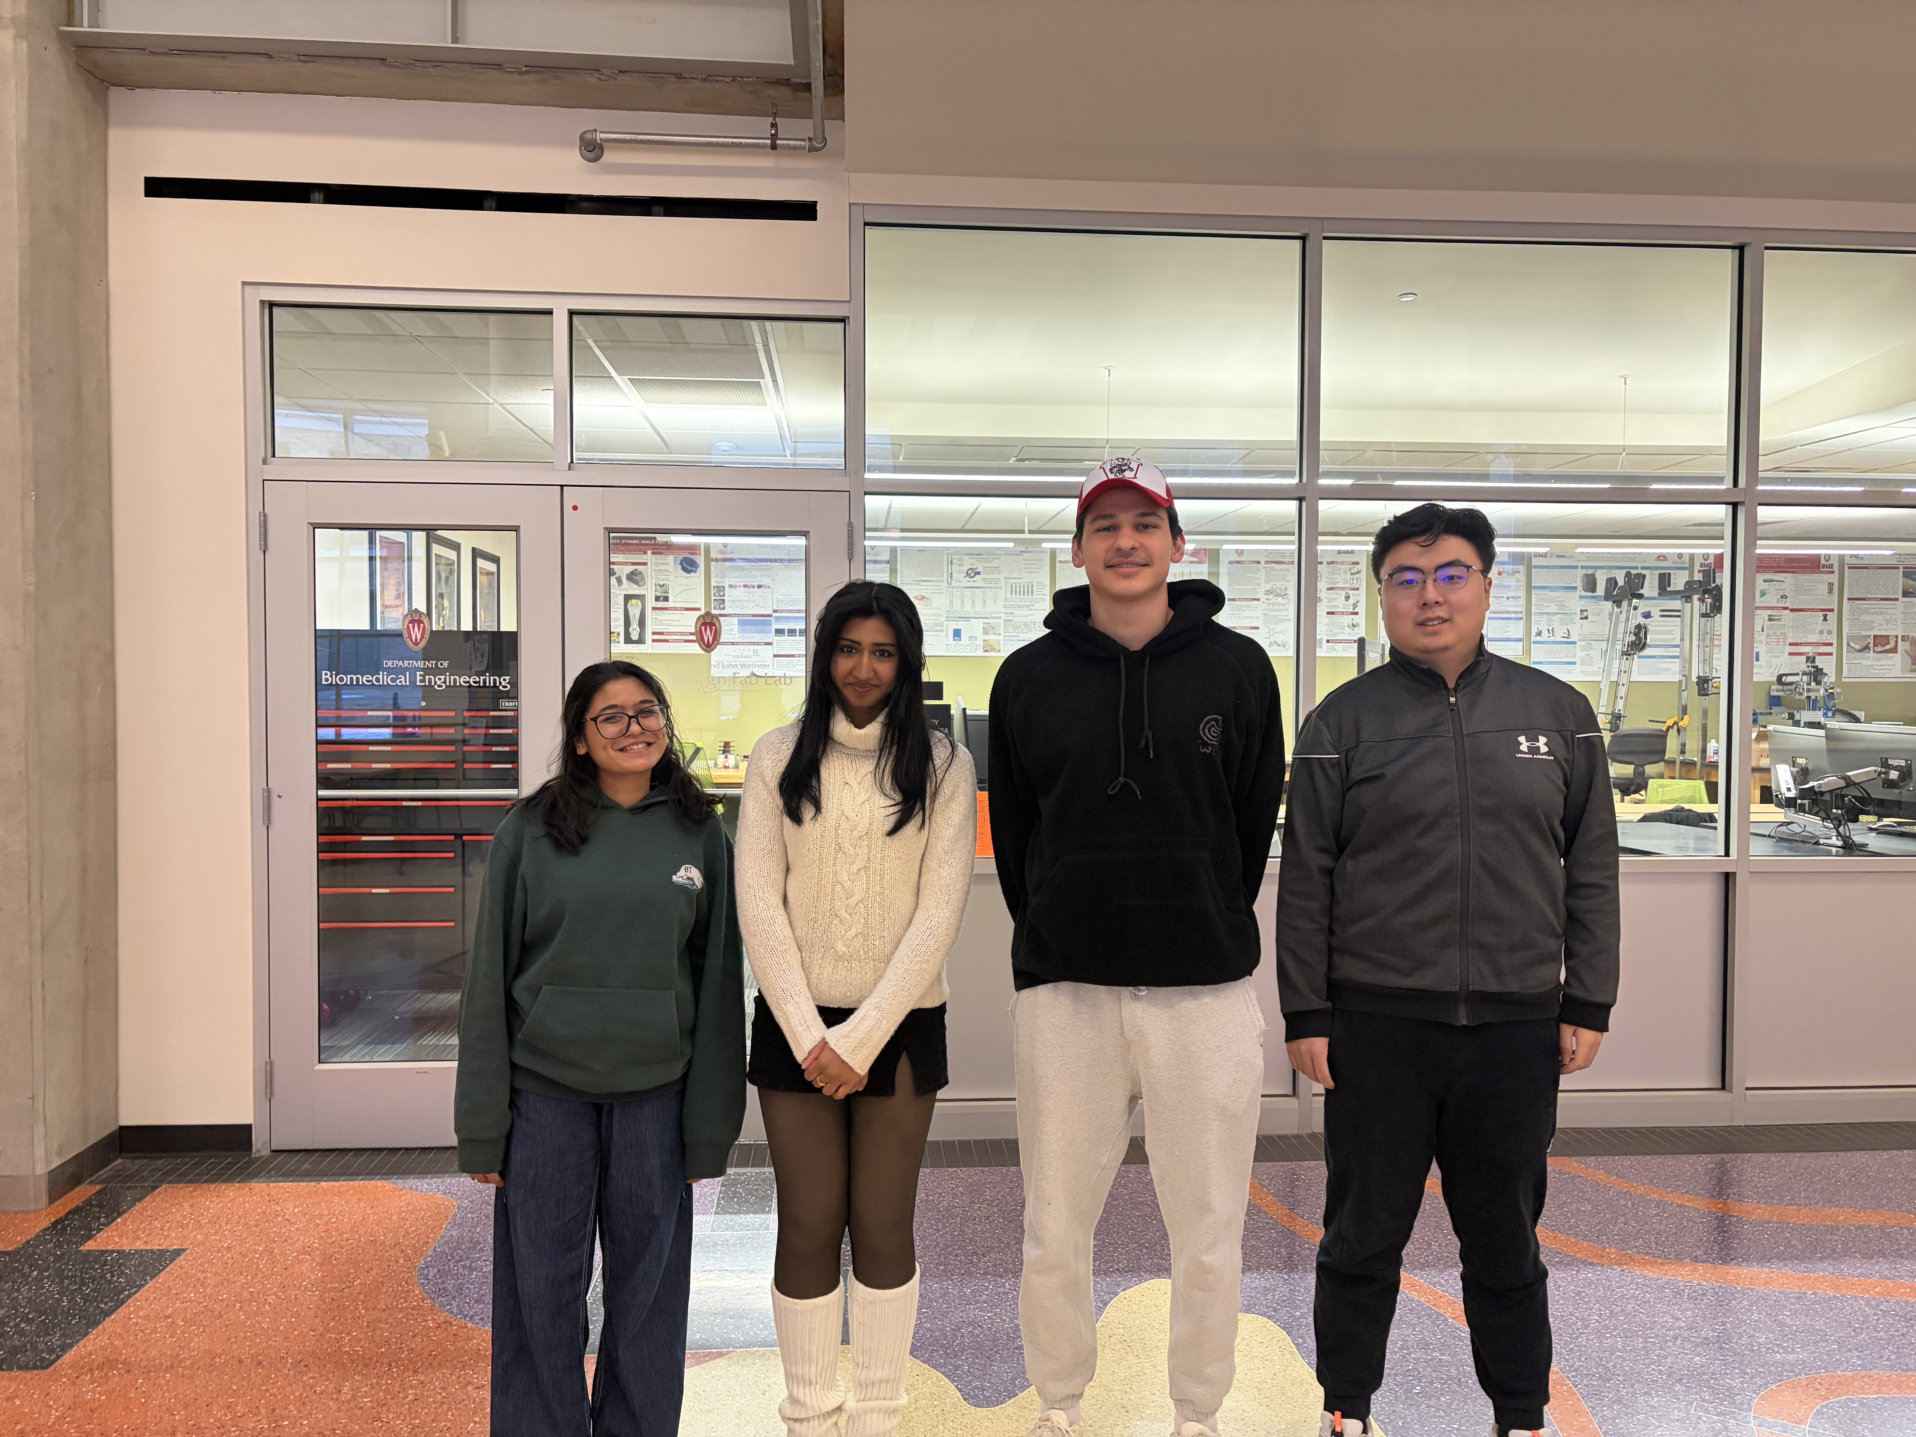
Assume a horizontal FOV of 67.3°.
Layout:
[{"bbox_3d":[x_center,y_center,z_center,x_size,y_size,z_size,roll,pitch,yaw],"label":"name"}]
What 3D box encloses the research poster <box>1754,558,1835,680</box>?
[{"bbox_3d":[6.661,-0.842,11.869,1.215,1.070,0.020,0,1,-4],"label":"research poster"}]

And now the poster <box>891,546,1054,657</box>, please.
[{"bbox_3d":[0.132,-0.940,11.369,1.195,0.903,0.020,0,1,-4],"label":"poster"}]

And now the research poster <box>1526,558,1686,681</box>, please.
[{"bbox_3d":[5.331,-0.838,11.767,1.312,1.067,0.020,0,1,-4],"label":"research poster"}]

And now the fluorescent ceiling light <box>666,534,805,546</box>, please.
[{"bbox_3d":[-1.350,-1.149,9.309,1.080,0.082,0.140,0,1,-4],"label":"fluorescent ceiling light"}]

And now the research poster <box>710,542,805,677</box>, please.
[{"bbox_3d":[-1.227,-0.858,11.267,1.396,1.067,0.020,0,1,-4],"label":"research poster"}]

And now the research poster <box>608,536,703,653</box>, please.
[{"bbox_3d":[-2.577,-0.967,11.161,1.215,0.920,0.020,0,1,-4],"label":"research poster"}]

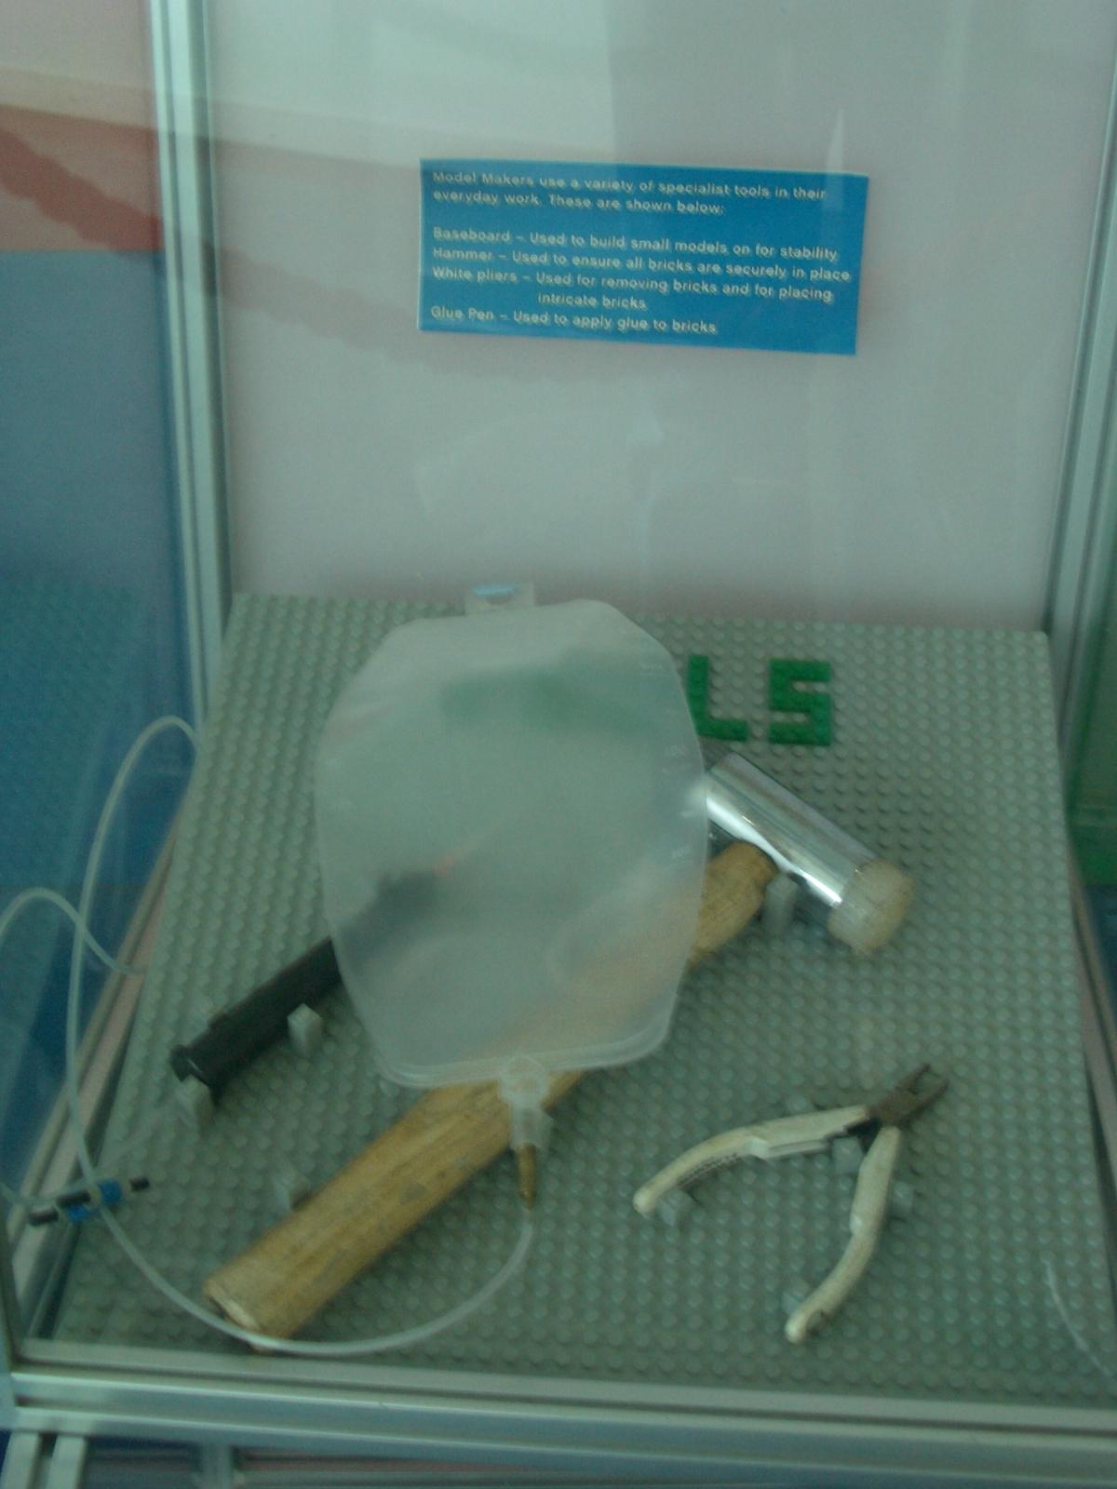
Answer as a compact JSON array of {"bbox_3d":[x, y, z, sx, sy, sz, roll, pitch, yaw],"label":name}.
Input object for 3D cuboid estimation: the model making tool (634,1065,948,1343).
[{"bbox_3d":[0.088,0.140,0.690,0.114,0.014,0.074,-33,50,-30],"label":"model making tool"}]

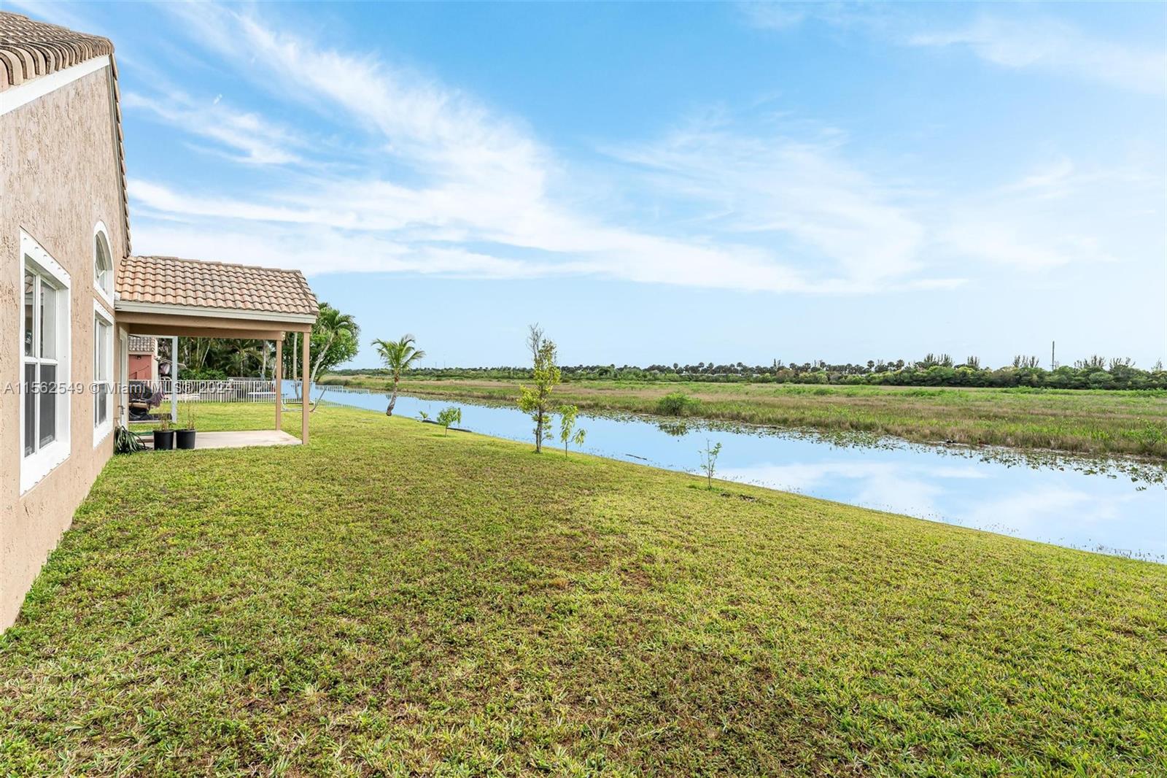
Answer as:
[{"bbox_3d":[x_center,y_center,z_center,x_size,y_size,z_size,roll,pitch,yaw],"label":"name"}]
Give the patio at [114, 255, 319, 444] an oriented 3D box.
[{"bbox_3d":[-8.285,-0.856,11.802,3.292,4.044,4.292,0,1,-38],"label":"patio"}]

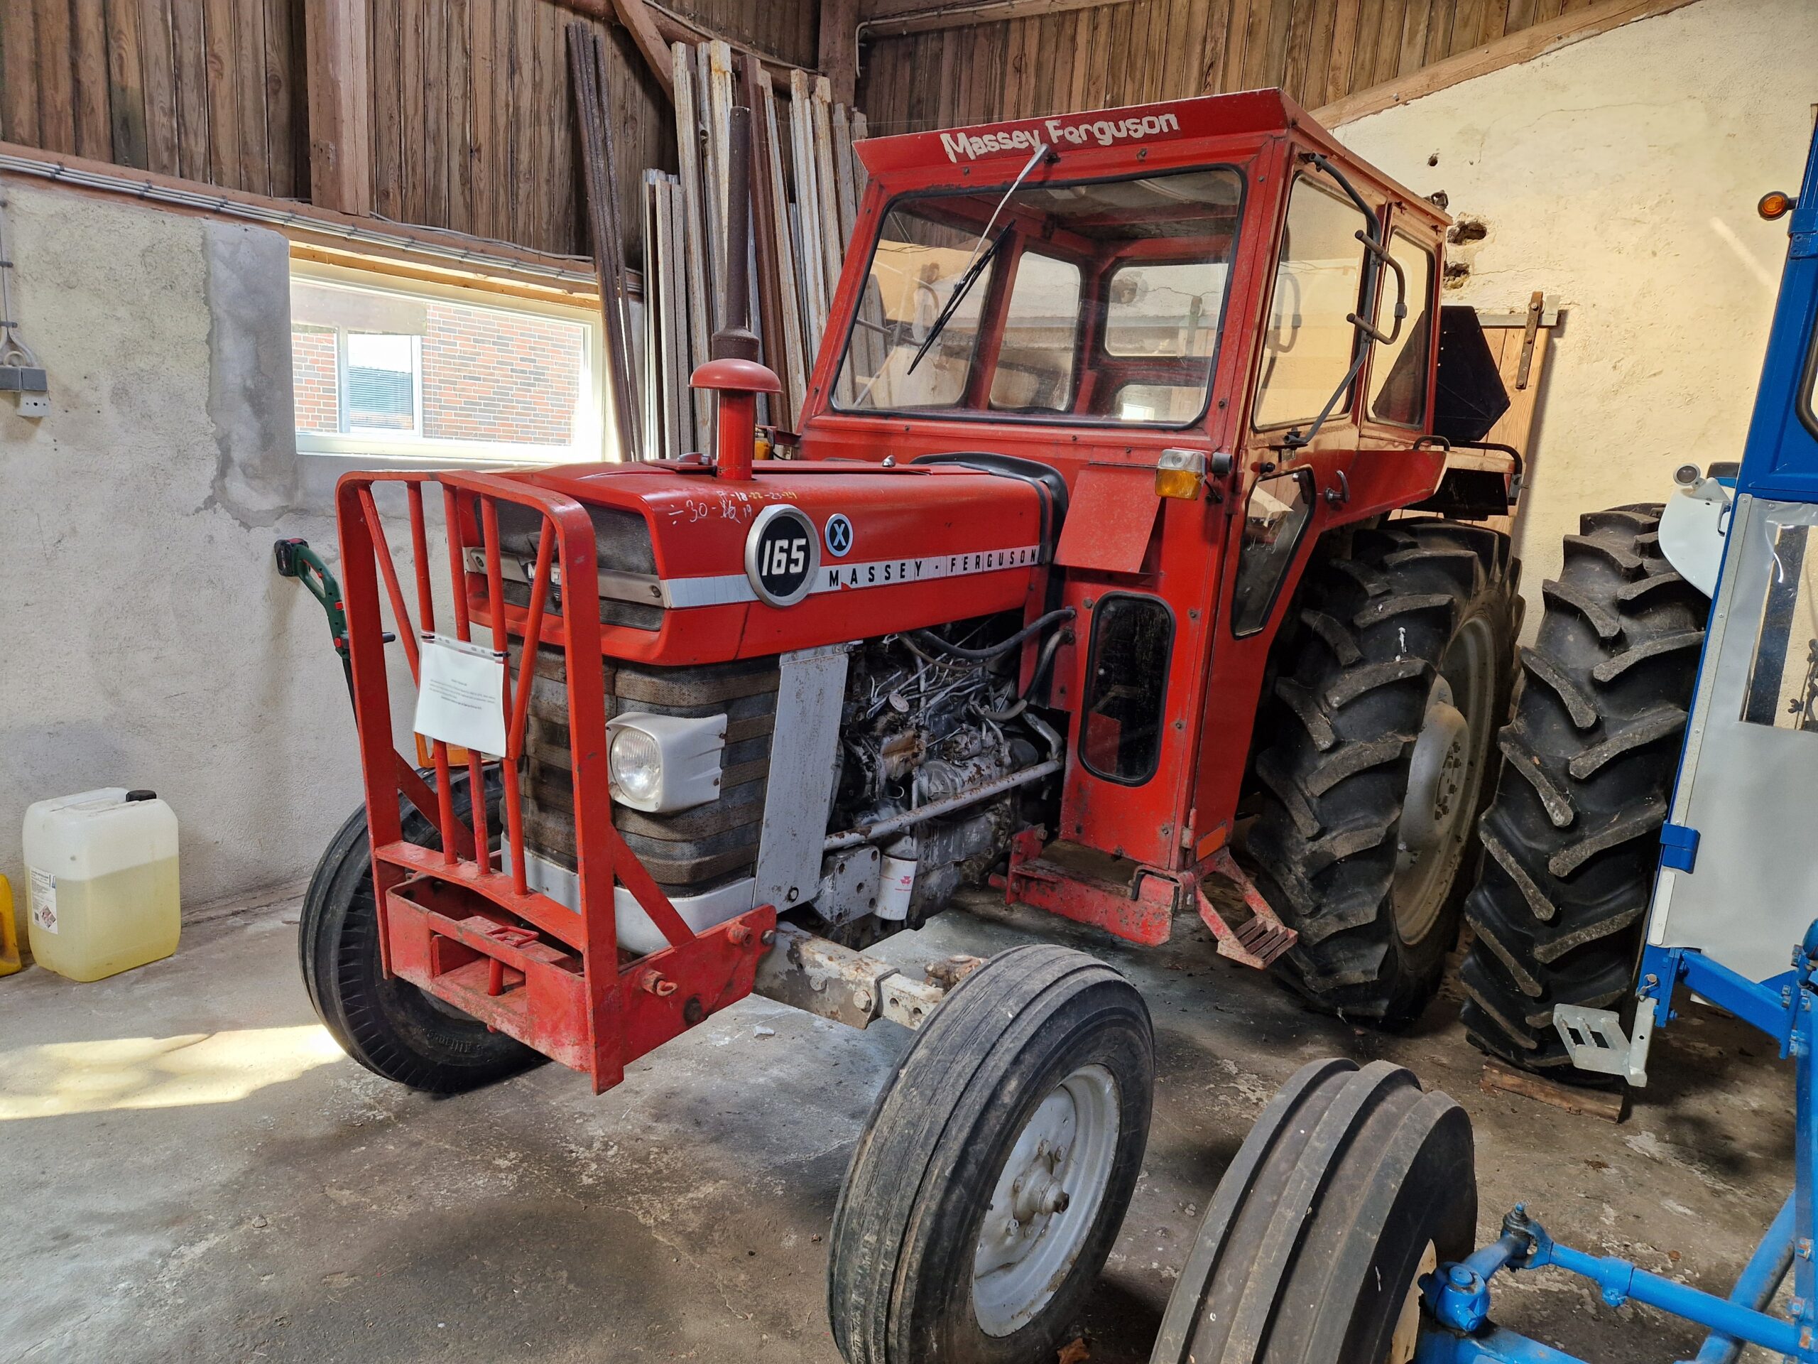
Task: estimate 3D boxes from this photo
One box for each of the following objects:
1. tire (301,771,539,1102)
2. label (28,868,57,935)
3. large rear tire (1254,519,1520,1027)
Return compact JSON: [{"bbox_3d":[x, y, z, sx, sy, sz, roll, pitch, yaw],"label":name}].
[{"bbox_3d":[-1.026,0.567,2.881,0.210,0.780,0.780,13,14,38],"label":"tire"},{"bbox_3d":[-2.341,0.592,3.270,0.120,0.170,0.004,9,12,26],"label":"label"},{"bbox_3d":[1.451,0.259,3.607,0.350,1.480,1.480,12,14,37],"label":"large rear tire"}]

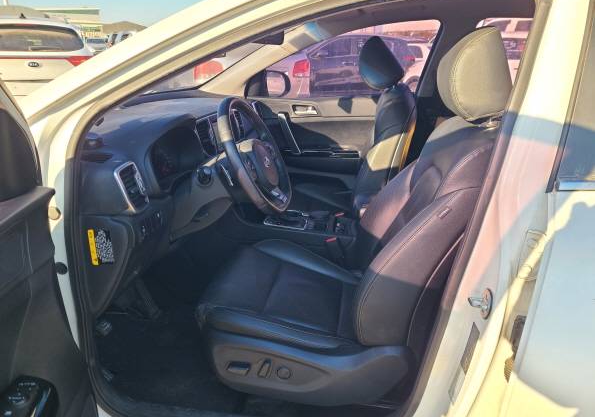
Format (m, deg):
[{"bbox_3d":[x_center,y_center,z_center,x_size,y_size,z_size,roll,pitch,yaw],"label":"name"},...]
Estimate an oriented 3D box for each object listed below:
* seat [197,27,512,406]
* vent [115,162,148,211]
[{"bbox_3d":[0.136,0.002,1.286,0.840,0.980,0.560,4,20,8],"label":"seat"},{"bbox_3d":[-0.382,-0.049,1.007,0.045,0.115,0.085,-14,17,14],"label":"vent"}]

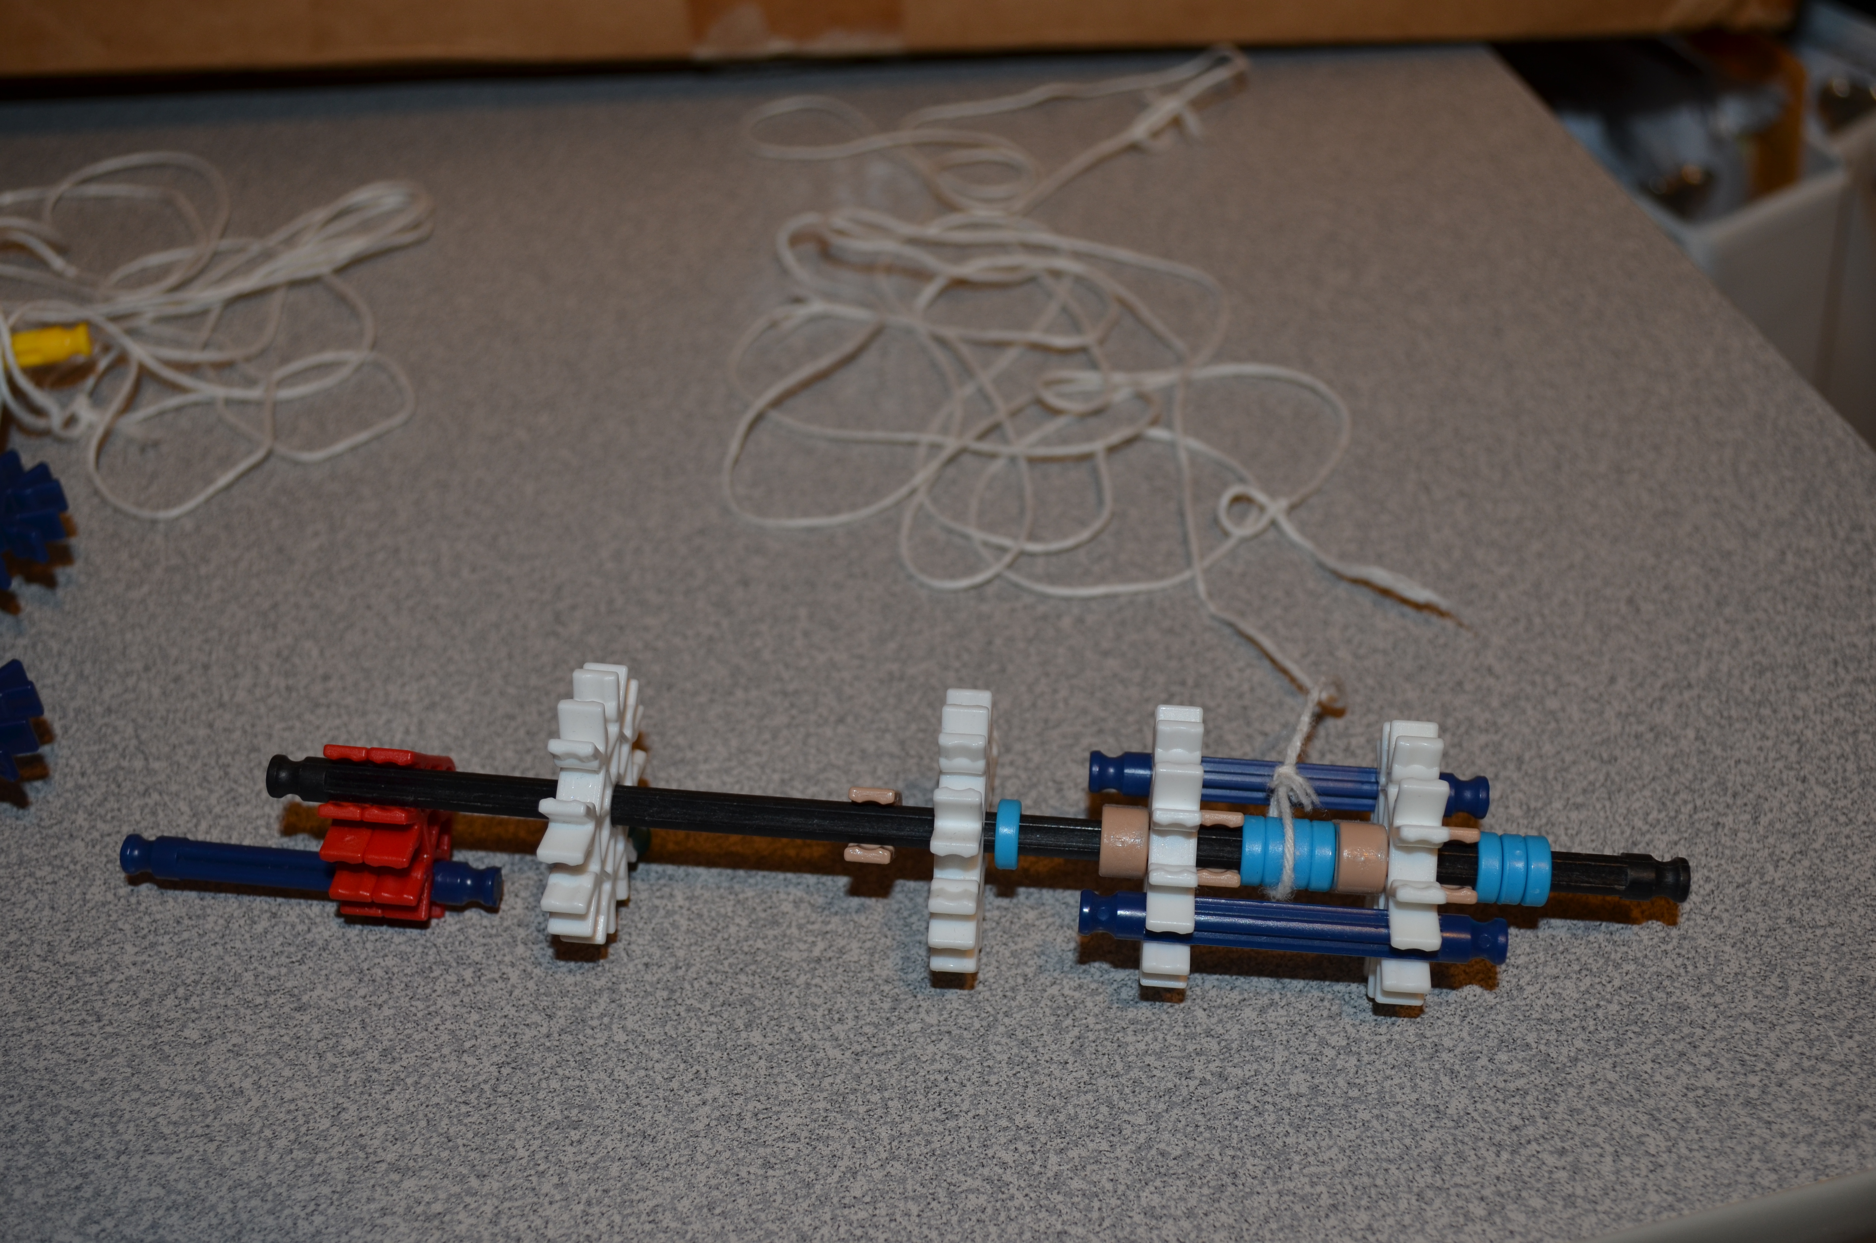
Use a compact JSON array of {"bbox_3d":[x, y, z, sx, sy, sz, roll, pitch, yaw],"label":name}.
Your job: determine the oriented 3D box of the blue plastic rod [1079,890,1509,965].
[{"bbox_3d":[0.045,0.039,0.279,0.054,0.006,0.006,4,38,4],"label":"blue plastic rod"}]

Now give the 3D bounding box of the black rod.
[{"bbox_3d":[0.004,0.028,0.293,0.190,0.006,0.006,4,38,4],"label":"black rod"}]

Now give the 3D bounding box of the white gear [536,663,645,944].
[{"bbox_3d":[-0.047,0.024,0.296,0.006,0.037,0.037,4,38,4],"label":"white gear"}]

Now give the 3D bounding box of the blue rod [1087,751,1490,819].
[{"bbox_3d":[0.048,0.022,0.300,0.054,0.006,0.006,4,38,4],"label":"blue rod"}]

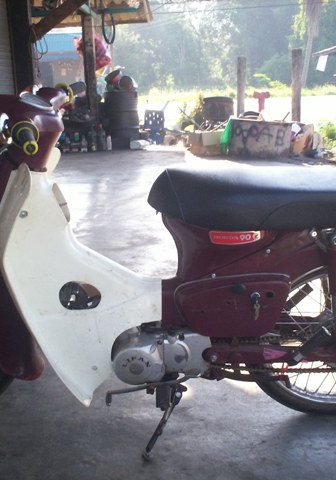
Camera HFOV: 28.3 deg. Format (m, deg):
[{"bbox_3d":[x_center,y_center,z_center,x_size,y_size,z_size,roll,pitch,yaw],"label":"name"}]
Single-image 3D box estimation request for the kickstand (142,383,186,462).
[{"bbox_3d":[-0.022,0.495,1.835,0.120,0.210,0.160,1,13,-2],"label":"kickstand"}]

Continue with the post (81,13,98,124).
[{"bbox_3d":[-1.064,-2.268,9.569,0.170,1.882,0.170,3,13,7],"label":"post"}]

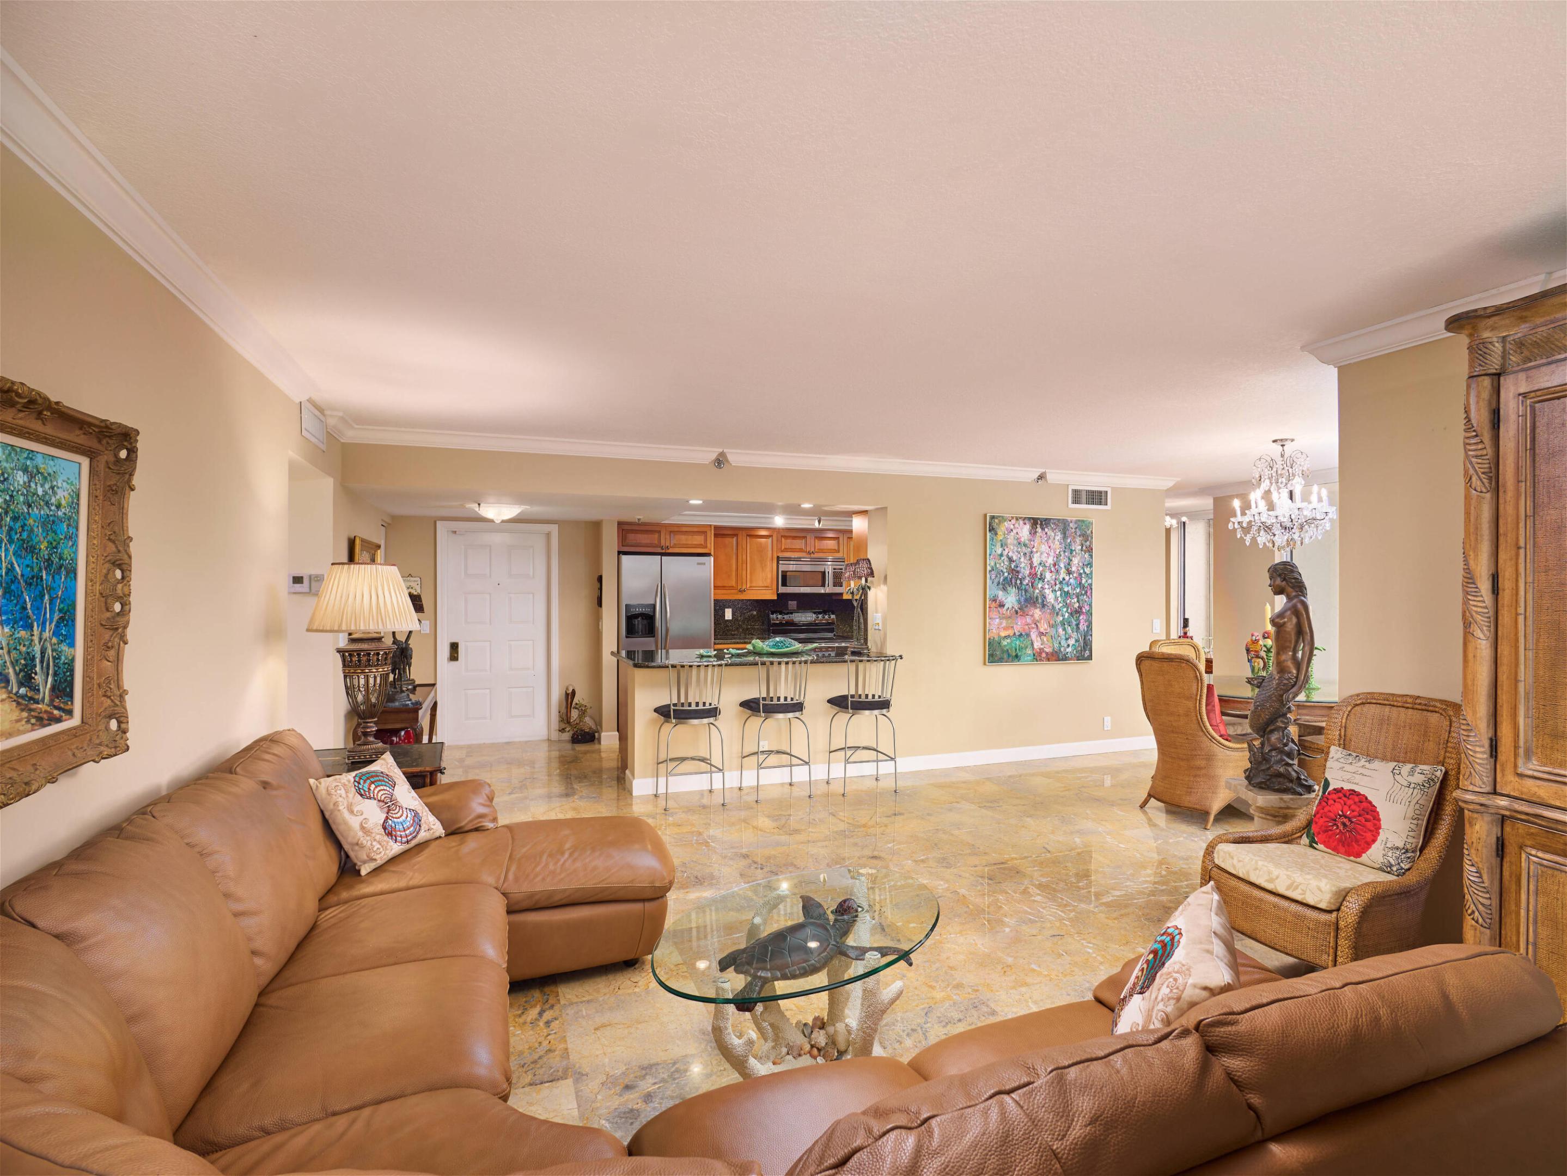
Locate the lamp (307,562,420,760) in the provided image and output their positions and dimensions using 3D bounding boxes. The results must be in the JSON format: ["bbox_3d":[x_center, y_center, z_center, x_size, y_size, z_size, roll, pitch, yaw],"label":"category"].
[{"bbox_3d":[-2.091,0.370,4.091,0.510,0.980,0.510,0,0,-20],"label":"lamp"}]

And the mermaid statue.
[{"bbox_3d":[2.535,0.430,4.160,0.330,1.140,0.280,0,0,11],"label":"mermaid statue"}]

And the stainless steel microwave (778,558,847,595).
[{"bbox_3d":[0.235,-0.132,8.759,0.760,0.385,0.400,0,0,-21],"label":"stainless steel microwave"}]

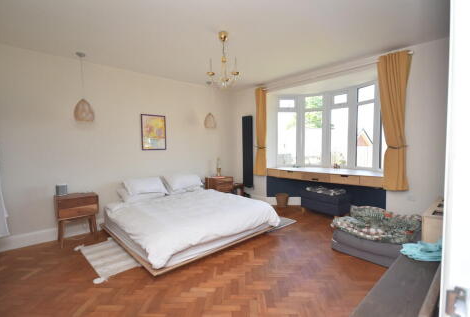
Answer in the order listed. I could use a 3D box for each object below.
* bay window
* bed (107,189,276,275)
[{"bbox_3d":[1.797,-0.553,4.529,0.598,1.560,2.158,-4,4,-42],"label":"bay window"},{"bbox_3d":[-0.743,0.906,3.690,1.963,0.435,2.034,-4,4,-42],"label":"bed"}]

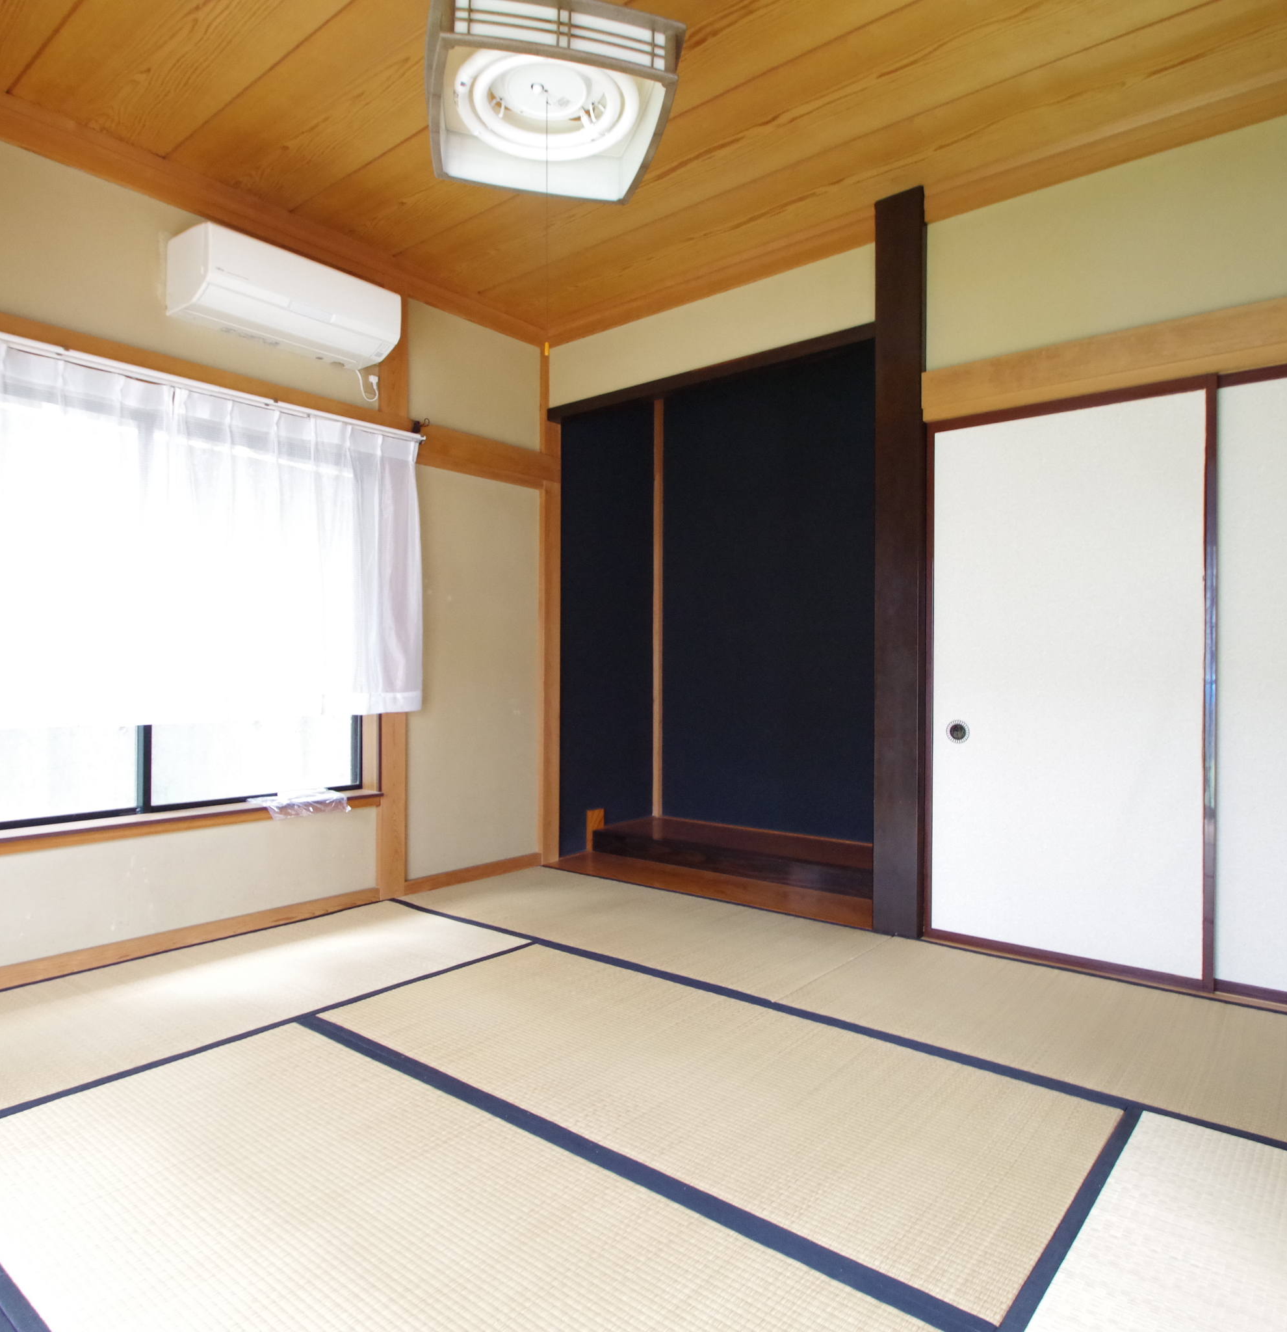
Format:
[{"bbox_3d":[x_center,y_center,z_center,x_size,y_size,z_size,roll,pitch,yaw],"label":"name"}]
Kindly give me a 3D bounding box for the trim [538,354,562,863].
[{"bbox_3d":[-0.482,-0.284,4.137,0.090,2.517,0.112,0,0,43],"label":"trim"}]

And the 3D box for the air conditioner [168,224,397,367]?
[{"bbox_3d":[-1.279,-1.328,3.049,0.230,0.266,0.749,0,0,43],"label":"air conditioner"}]

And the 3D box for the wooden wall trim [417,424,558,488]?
[{"bbox_3d":[-0.702,-0.943,3.837,0.040,0.174,0.808,0,0,43],"label":"wooden wall trim"}]

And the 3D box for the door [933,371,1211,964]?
[{"bbox_3d":[1.383,0.056,2.764,0.853,1.850,0.025,0,0,35],"label":"door"}]

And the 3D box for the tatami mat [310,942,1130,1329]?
[{"bbox_3d":[0.073,1.003,2.079,1.810,0.050,0.814,0,0,39],"label":"tatami mat"}]

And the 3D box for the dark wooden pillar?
[{"bbox_3d":[0.964,-0.369,3.094,0.175,2.698,0.125,0,0,35],"label":"dark wooden pillar"}]

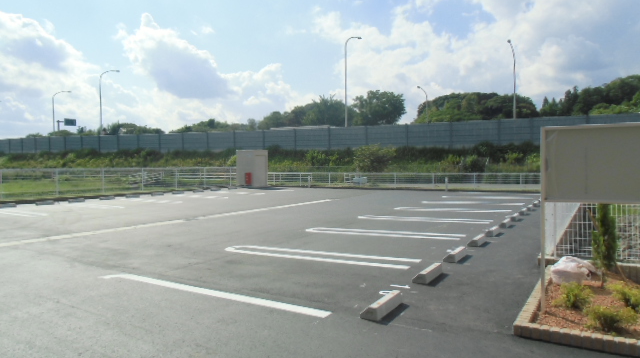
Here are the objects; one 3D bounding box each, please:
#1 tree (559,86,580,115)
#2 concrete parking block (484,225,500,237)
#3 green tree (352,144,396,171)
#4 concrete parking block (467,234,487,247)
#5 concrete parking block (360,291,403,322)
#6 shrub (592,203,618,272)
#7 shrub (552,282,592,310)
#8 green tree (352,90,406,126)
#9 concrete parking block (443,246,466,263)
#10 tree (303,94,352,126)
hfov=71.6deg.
[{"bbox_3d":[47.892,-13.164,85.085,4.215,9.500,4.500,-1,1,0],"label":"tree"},{"bbox_3d":[3.381,1.026,8.692,0.175,0.120,0.600,-1,1,32],"label":"concrete parking block"},{"bbox_3d":[3.970,-1.414,32.533,3.000,2.300,2.700,-1,2,0],"label":"green tree"},{"bbox_3d":[2.657,1.035,7.483,0.180,0.117,0.588,0,2,32],"label":"concrete parking block"},{"bbox_3d":[0.598,1.199,4.262,0.175,0.120,0.600,-1,1,32],"label":"concrete parking block"},{"bbox_3d":[3.123,0.482,4.849,0.270,1.120,0.270,-1,2,0],"label":"shrub"},{"bbox_3d":[2.283,0.997,3.983,0.359,0.270,0.370,-1,1,0],"label":"shrub"},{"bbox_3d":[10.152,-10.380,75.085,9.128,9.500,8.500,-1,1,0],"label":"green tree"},{"bbox_3d":[1.946,1.076,6.347,0.180,0.117,0.588,0,2,32],"label":"concrete parking block"},{"bbox_3d":[1.459,-9.919,82.162,9.000,11.400,9.000,-1,2,0],"label":"tree"}]

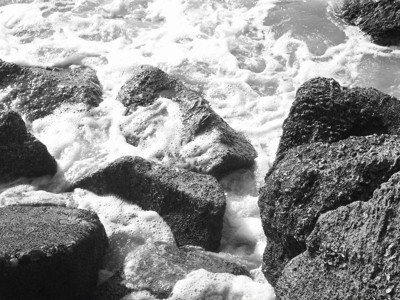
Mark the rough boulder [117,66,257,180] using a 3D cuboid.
[{"bbox_3d":[-0.110,-0.171,5.216,0.520,0.350,1.080,-21,39,-28],"label":"rough boulder"}]

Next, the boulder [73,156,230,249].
[{"bbox_3d":[-0.310,0.254,4.550,0.930,0.390,0.420,18,38,24],"label":"boulder"}]

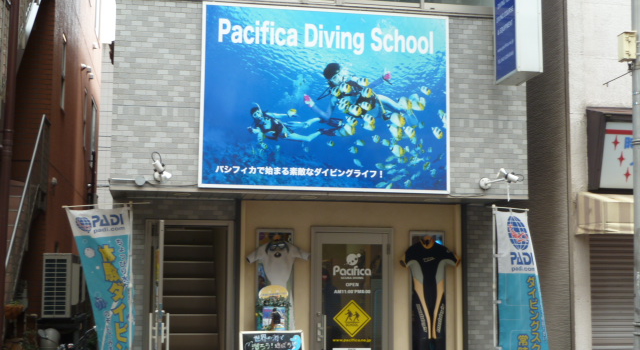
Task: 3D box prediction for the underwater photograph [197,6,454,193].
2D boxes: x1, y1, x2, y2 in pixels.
[{"bbox_3d":[0.073,-0.712,9.150,2.399,1.743,0.080,2,-6,-10],"label":"underwater photograph"}]

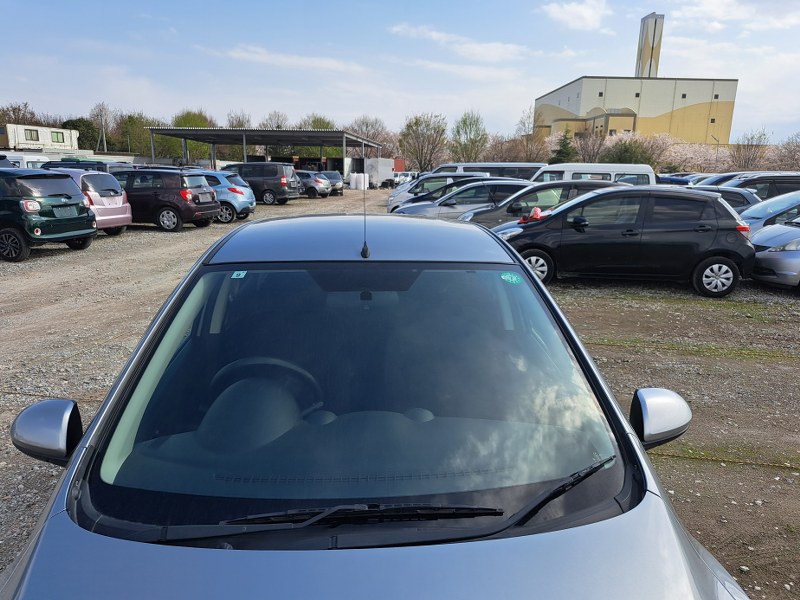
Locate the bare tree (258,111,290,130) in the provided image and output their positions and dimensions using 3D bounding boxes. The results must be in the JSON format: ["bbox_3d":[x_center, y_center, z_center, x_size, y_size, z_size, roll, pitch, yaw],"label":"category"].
[{"bbox_3d":[-14.861,-18.196,65.666,4.600,8.067,4.600,1,13,0],"label":"bare tree"}]

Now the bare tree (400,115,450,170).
[{"bbox_3d":[2.639,-17.430,63.638,5.900,7.764,5.900,2,14,2],"label":"bare tree"}]

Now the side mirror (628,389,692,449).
[{"bbox_3d":[0.789,0.348,1.654,0.195,0.148,0.120,0,14,-4],"label":"side mirror"}]

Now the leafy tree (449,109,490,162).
[{"bbox_3d":[7.625,-16.510,60.795,4.500,8.093,4.500,1,13,0],"label":"leafy tree"}]

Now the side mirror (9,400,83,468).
[{"bbox_3d":[-0.945,0.358,1.504,0.200,0.165,0.120,0,13,-6],"label":"side mirror"}]

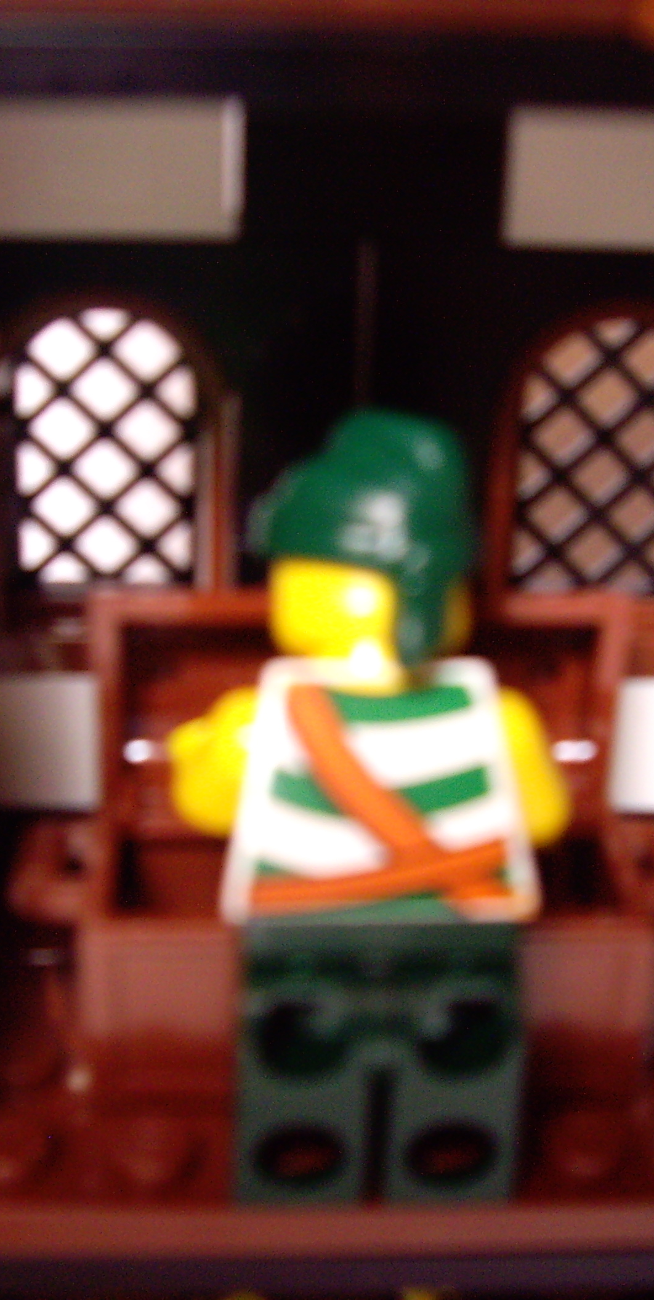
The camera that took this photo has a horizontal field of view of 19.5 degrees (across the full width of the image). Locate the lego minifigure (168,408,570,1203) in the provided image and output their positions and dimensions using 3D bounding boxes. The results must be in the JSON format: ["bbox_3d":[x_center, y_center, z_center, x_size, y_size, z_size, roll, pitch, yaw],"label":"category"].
[{"bbox_3d":[0.002,0.009,0.101,0.022,0.042,0.012,0,22,-3],"label":"lego minifigure"}]

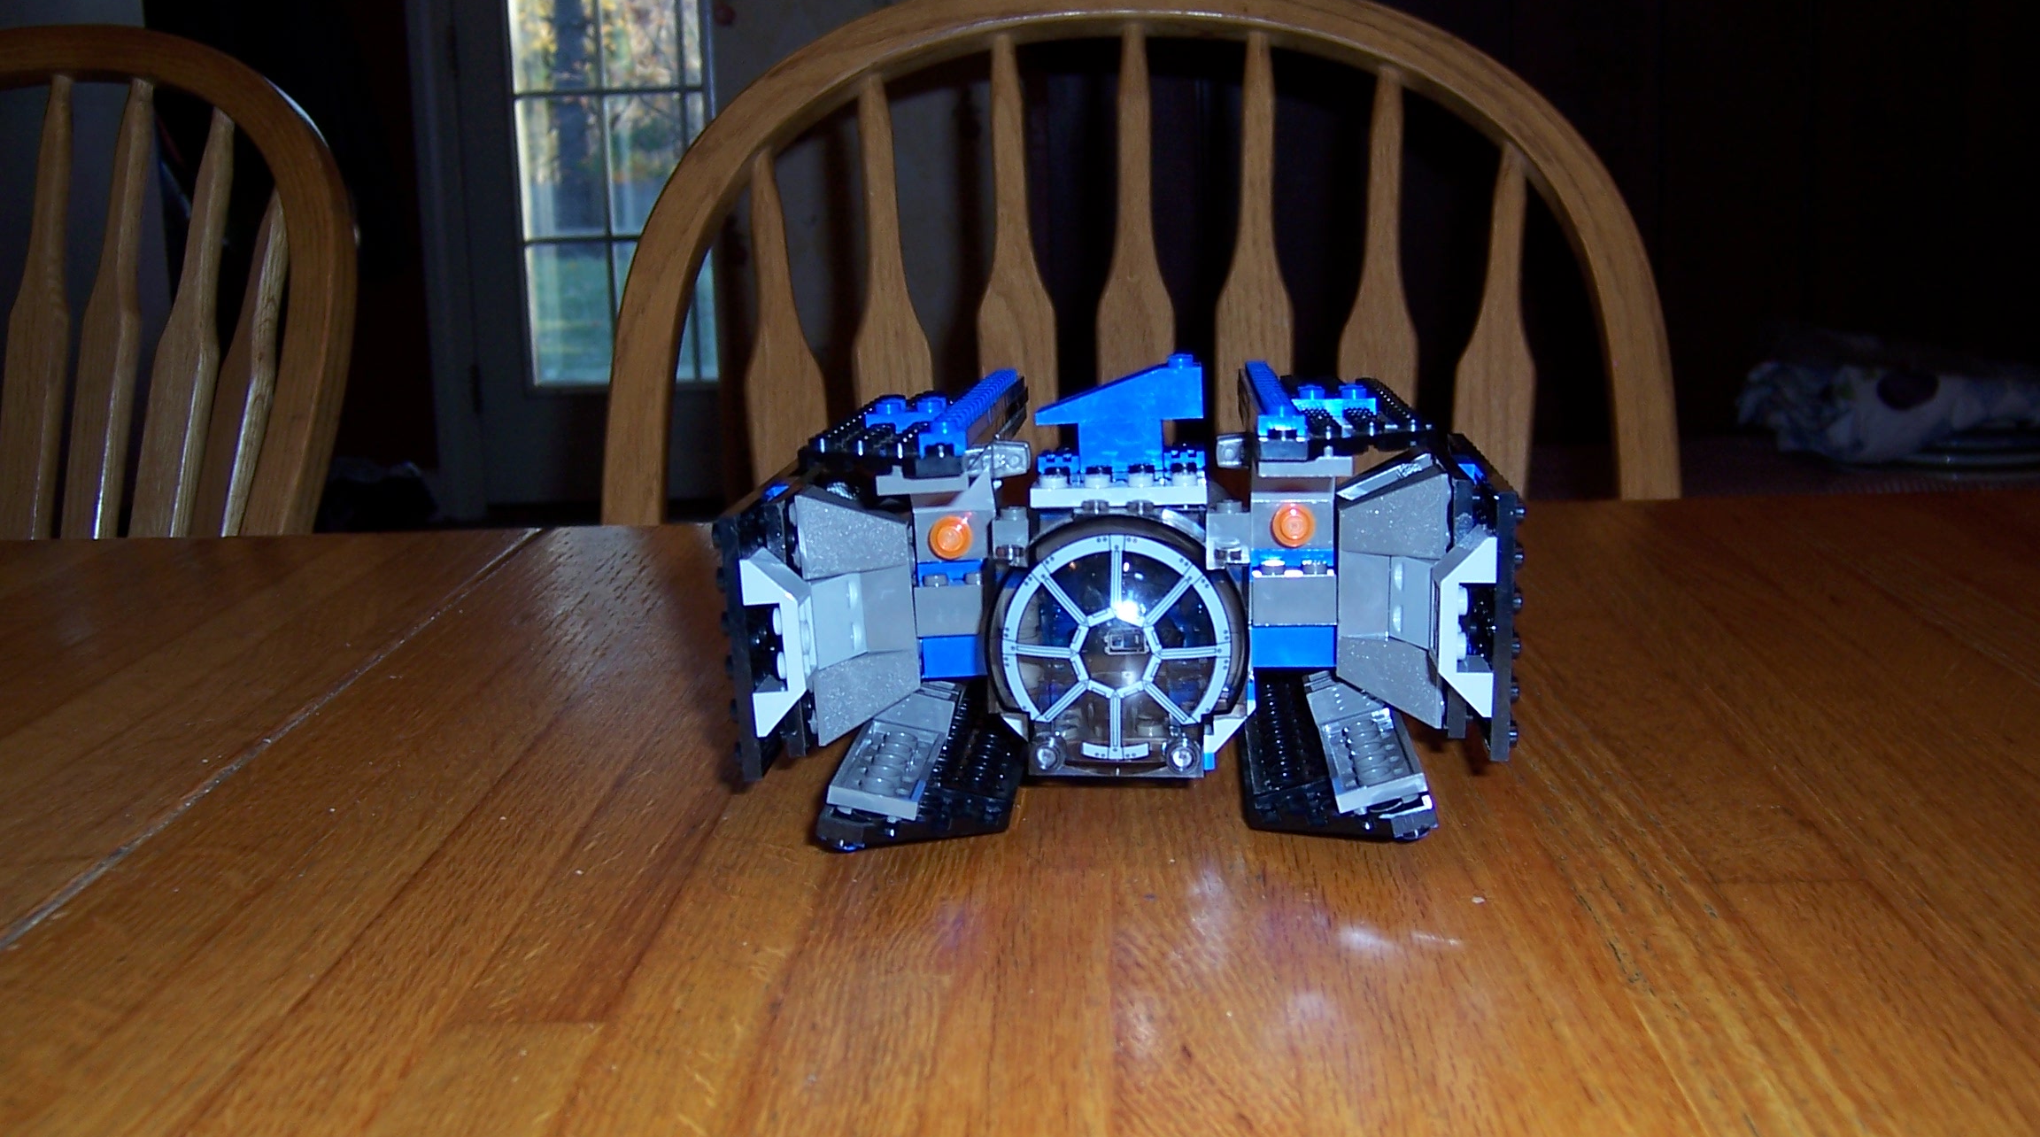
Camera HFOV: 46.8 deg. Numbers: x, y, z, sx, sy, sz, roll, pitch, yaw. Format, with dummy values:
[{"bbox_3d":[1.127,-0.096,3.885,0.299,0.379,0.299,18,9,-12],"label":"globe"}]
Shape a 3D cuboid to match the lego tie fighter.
[{"bbox_3d":[0.019,-0.003,0.463,0.145,0.076,0.138,-1,11,4],"label":"lego tie fighter"}]

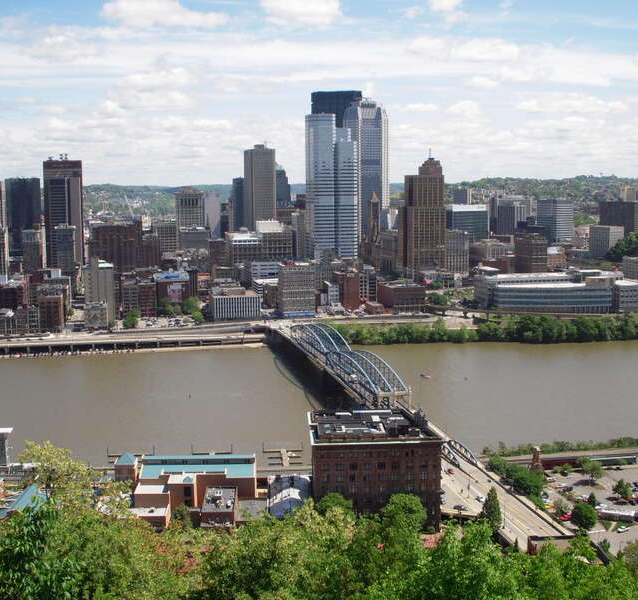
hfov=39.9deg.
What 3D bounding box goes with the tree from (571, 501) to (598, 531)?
[{"bbox_3d":[87.140,71.330,288.710,8.600,9.870,8.600,-2,7,-13],"label":"tree"}]

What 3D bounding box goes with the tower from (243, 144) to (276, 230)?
[{"bbox_3d":[-81.070,-127.880,1205.680,29.000,162.130,70.000,-2,7,-13],"label":"tower"}]

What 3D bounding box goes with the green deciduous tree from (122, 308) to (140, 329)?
[{"bbox_3d":[-158.300,15.890,737.120,14.000,16.000,14.000,-1,8,0],"label":"green deciduous tree"}]

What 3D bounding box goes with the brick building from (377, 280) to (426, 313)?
[{"bbox_3d":[75.720,-2.720,825.430,33.000,22.000,40.000,-2,8,-10],"label":"brick building"}]

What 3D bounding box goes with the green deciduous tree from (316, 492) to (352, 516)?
[{"bbox_3d":[5.120,69.850,278.520,12.000,16.580,12.000,-2,7,-13],"label":"green deciduous tree"}]

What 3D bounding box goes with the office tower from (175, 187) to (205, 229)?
[{"bbox_3d":[-180.480,-102.040,1241.980,36.000,107.500,56.000,-2,8,-10],"label":"office tower"}]

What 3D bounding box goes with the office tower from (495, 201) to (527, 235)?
[{"bbox_3d":[339.560,-142.400,1545.260,40.000,68.000,33.000,-6,9,-32],"label":"office tower"}]

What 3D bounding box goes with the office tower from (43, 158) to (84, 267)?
[{"bbox_3d":[-357.000,-118.930,1229.360,48.000,151.000,32.000,-3,8,-13],"label":"office tower"}]

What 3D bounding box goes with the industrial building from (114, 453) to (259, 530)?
[{"bbox_3d":[-50.550,69.290,326.770,52.000,13.500,46.000,-1,8,-1],"label":"industrial building"}]

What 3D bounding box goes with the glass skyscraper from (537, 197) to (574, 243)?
[{"bbox_3d":[402.330,-136.070,1490.730,42.000,68.000,40.000,-6,9,-32],"label":"glass skyscraper"}]

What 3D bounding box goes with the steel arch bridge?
[{"bbox_3d":[12.580,34.230,552.320,22.000,20.000,223.000,-2,8,-13],"label":"steel arch bridge"}]

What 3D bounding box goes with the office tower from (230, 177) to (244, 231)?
[{"bbox_3d":[-122.410,-129.210,1374.690,30.000,119.000,32.000,-3,8,-13],"label":"office tower"}]

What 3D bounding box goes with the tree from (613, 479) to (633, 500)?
[{"bbox_3d":[112.260,69.530,324.070,6.800,7.300,6.800,-1,8,0],"label":"tree"}]

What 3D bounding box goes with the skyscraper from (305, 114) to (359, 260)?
[{"bbox_3d":[14.820,-108.180,963.890,48.000,185.290,47.000,-2,7,-13],"label":"skyscraper"}]

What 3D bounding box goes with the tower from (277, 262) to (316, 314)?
[{"bbox_3d":[-19.850,-9.720,802.920,26.640,45.570,31.950,-2,8,-13],"label":"tower"}]

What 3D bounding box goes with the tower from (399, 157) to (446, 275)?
[{"bbox_3d":[119.120,-93.110,1024.430,39.000,141.030,54.000,-2,7,-13],"label":"tower"}]

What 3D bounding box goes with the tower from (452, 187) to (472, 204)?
[{"bbox_3d":[332.600,-233.900,2043.180,35.000,49.000,24.000,3,9,29],"label":"tower"}]

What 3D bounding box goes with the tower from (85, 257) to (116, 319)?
[{"bbox_3d":[-195.980,-9.380,788.470,25.580,50.590,30.000,-2,8,-13],"label":"tower"}]

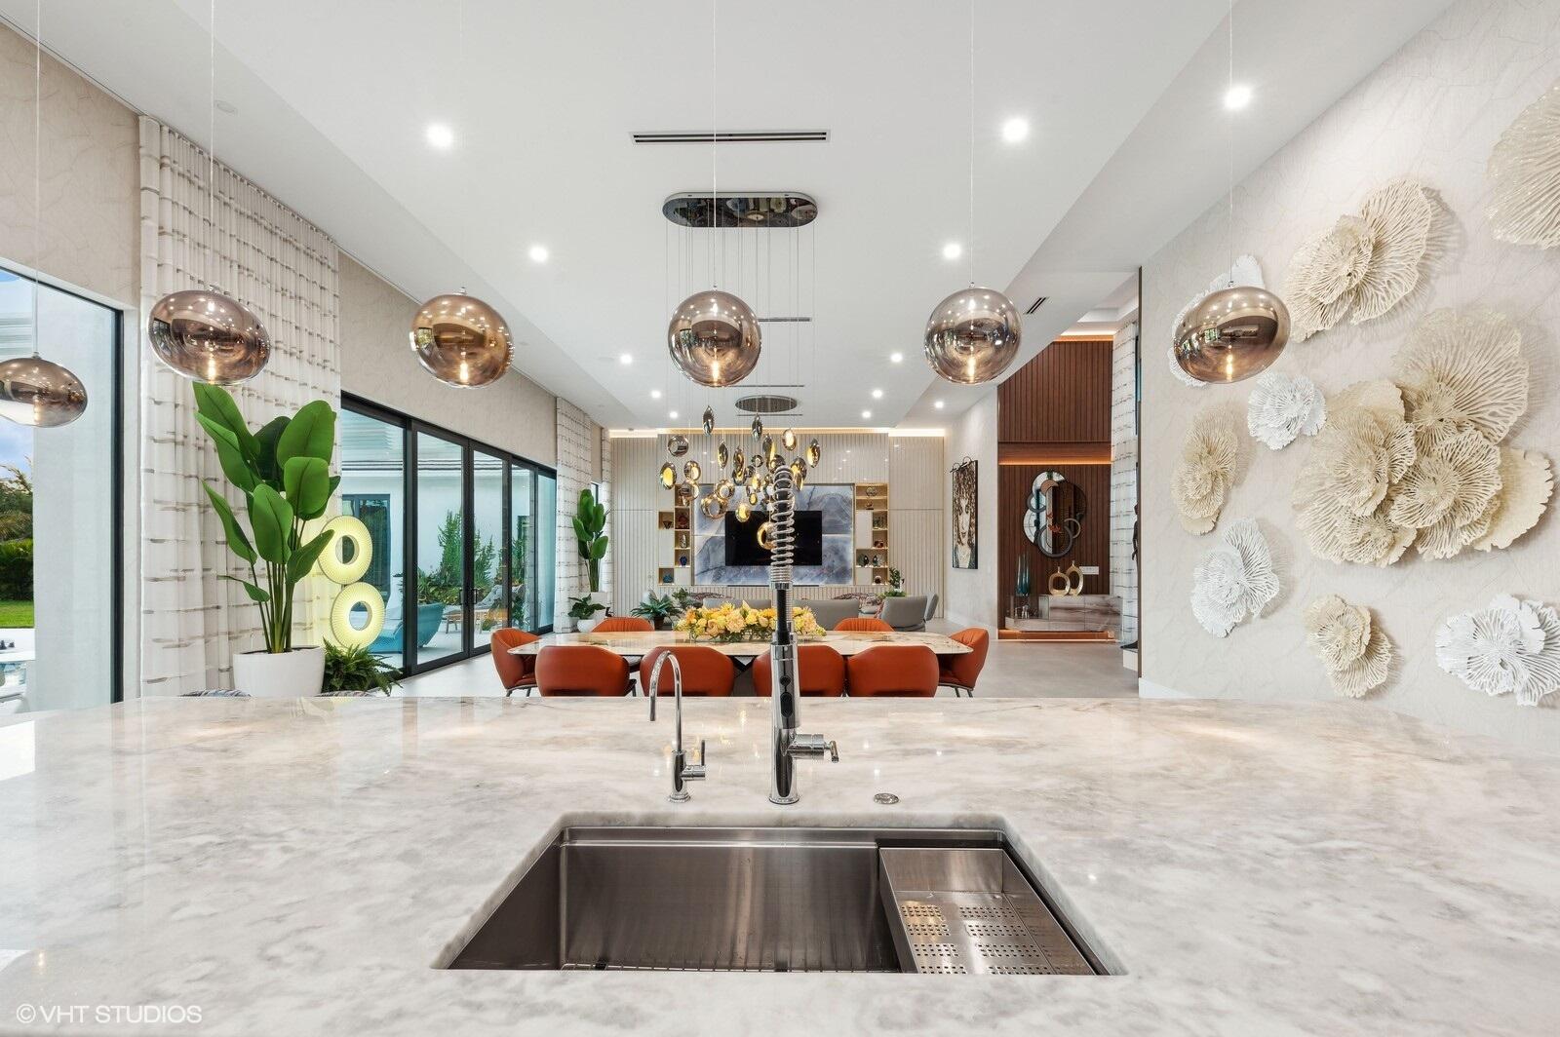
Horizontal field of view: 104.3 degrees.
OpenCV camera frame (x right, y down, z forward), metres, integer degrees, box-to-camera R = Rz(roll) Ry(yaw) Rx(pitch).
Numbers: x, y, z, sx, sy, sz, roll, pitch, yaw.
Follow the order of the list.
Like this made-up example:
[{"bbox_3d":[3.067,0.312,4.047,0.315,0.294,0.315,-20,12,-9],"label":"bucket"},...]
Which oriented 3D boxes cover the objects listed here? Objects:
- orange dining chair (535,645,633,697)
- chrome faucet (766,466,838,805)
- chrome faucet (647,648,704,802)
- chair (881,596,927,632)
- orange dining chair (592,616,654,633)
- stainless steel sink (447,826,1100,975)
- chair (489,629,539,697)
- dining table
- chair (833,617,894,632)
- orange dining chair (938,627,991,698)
[{"bbox_3d":[-1.180,1.202,3.870,0.580,0.840,0.580,0,-2,1],"label":"orange dining chair"},{"bbox_3d":[0.046,0.222,1.080,0.135,0.630,0.250,0,-2,1],"label":"chrome faucet"},{"bbox_3d":[-0.191,0.392,1.116,0.075,0.296,0.155,0,-2,10],"label":"chrome faucet"},{"bbox_3d":[1.810,1.535,8.900,0.660,0.800,0.680,0,-2,1],"label":"chair"},{"bbox_3d":[-1.375,1.278,5.090,0.580,0.840,0.580,0,-2,1],"label":"orange dining chair"},{"bbox_3d":[0.002,0.686,0.895,0.800,0.260,0.440,0,-2,1],"label":"stainless steel sink"},{"bbox_3d":[-1.850,1.238,4.460,0.580,0.840,0.580,0,-2,1],"label":"chair"},{"bbox_3d":[-0.285,1.285,4.480,3.080,0.750,1.150,0,-2,1],"label":"dining table"},{"bbox_3d":[0.740,1.278,5.090,0.580,0.840,0.580,0,-2,1],"label":"chair"},{"bbox_3d":[1.275,1.243,4.530,0.580,0.840,0.580,0,-2,1],"label":"orange dining chair"}]

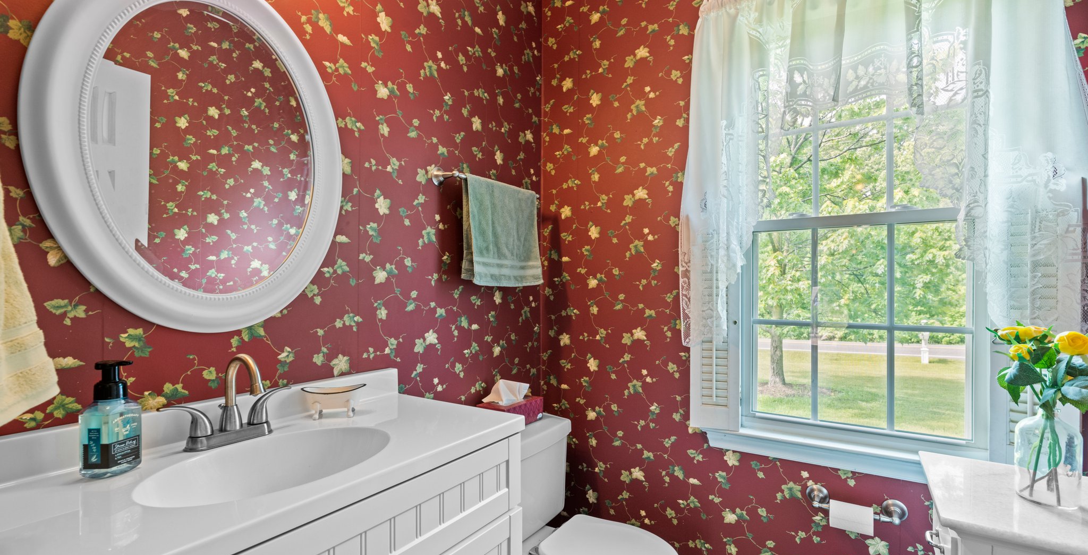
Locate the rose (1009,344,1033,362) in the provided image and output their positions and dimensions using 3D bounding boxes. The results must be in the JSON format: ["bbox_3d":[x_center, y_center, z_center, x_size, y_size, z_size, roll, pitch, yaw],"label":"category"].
[{"bbox_3d":[1.004,0.160,0.955,0.037,0.037,0.037,1,-18,-42],"label":"rose"}]

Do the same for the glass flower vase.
[{"bbox_3d":[1.038,0.364,0.936,0.094,0.182,0.094,-1,-2,34],"label":"glass flower vase"}]

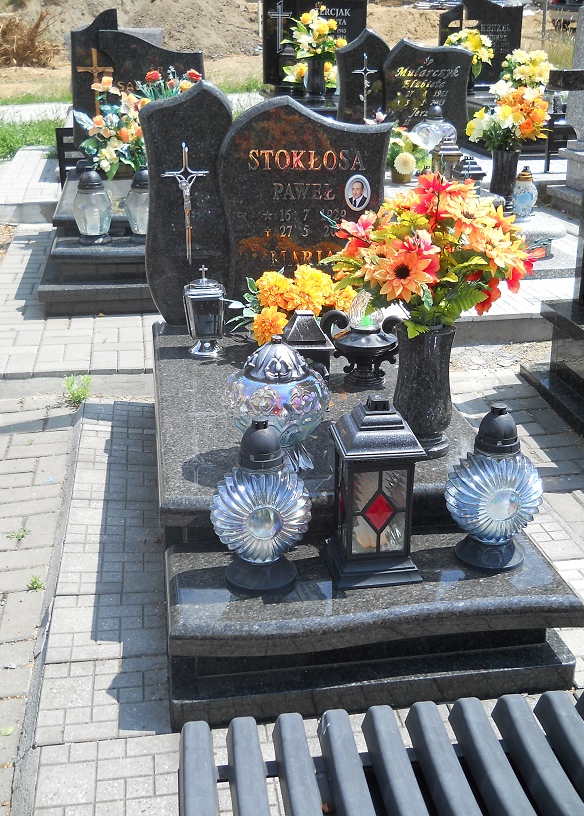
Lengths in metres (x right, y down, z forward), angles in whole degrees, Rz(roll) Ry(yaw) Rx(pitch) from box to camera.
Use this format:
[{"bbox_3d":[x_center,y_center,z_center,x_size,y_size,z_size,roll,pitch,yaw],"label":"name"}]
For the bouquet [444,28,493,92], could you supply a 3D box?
[{"bbox_3d":[1.899,-3.739,10.400,0.520,0.690,0.450,-3,21,-8],"label":"bouquet"}]

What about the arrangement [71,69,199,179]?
[{"bbox_3d":[-1.041,-1.943,6.600,0.880,0.760,0.500,-3,21,-8],"label":"arrangement"}]

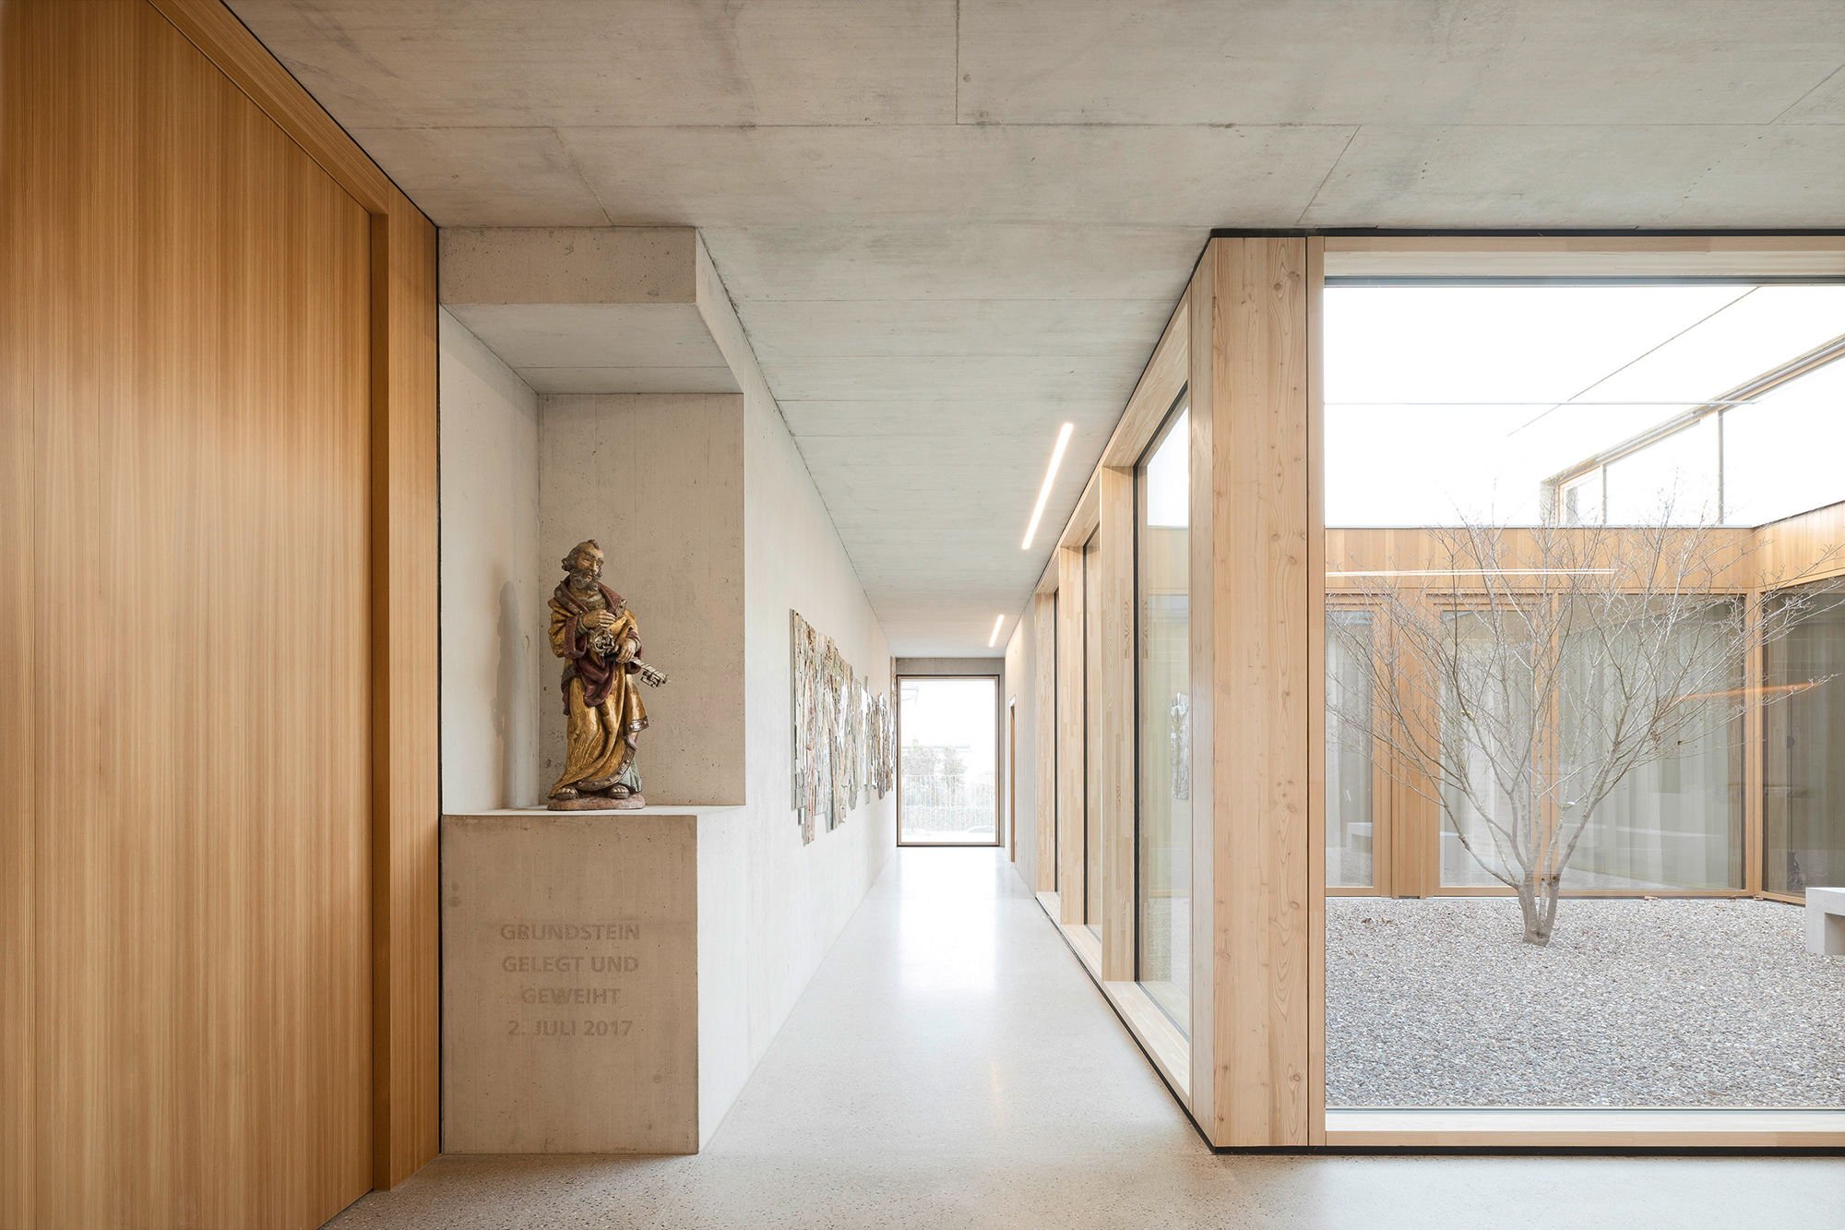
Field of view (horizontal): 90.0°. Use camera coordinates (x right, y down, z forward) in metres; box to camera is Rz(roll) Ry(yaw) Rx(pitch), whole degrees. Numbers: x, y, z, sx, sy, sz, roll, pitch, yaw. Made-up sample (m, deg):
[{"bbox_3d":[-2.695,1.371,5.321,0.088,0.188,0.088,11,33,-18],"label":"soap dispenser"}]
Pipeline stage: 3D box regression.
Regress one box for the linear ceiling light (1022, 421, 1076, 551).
[{"bbox_3d":[0.734,-0.719,5.638,0.055,0.050,2.542,0,-9,2],"label":"linear ceiling light"}]

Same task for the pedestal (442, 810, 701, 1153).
[{"bbox_3d":[-1.060,1.160,3.140,0.780,1.030,0.680,0,-5,1],"label":"pedestal"}]

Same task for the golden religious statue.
[{"bbox_3d":[-1.110,0.206,3.220,0.420,0.930,0.290,2,-5,-21],"label":"golden religious statue"}]

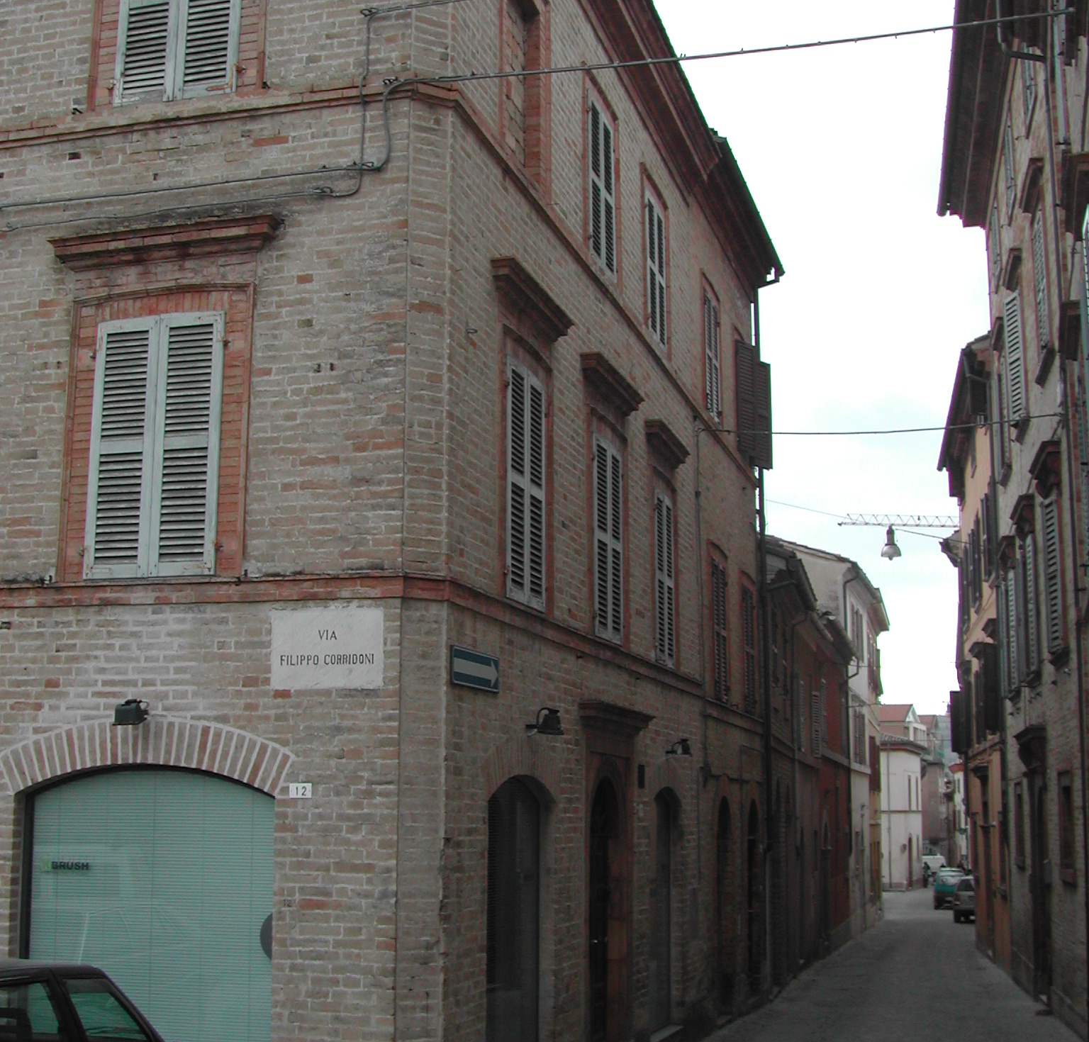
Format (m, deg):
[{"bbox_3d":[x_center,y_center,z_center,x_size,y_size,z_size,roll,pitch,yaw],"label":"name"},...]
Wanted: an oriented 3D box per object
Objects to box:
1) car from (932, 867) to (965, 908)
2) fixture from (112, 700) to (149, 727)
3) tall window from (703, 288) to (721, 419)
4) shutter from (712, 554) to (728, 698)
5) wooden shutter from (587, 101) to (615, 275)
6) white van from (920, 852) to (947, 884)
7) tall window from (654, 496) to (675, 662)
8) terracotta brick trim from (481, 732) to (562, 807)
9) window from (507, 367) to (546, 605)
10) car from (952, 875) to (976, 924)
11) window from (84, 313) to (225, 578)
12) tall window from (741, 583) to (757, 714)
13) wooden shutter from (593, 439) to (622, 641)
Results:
[{"bbox_3d":[14.941,13.481,58.643,1.530,1.480,3.550,-3,-11,16],"label":"car"},{"bbox_3d":[-2.693,1.249,10.383,0.170,0.190,0.260,-3,-11,15],"label":"fixture"},{"bbox_3d":[2.145,-2.082,20.248,0.070,1.580,1.000,-3,-11,16],"label":"tall window"},{"bbox_3d":[2.220,1.403,20.281,0.060,1.781,0.986,-3,-11,16],"label":"shutter"},{"bbox_3d":[0.526,-3.175,15.210,0.090,1.552,0.996,-3,-11,16],"label":"wooden shutter"},{"bbox_3d":[31.845,28.385,130.000,1.920,2.150,4.800,-2,-10,13],"label":"white van"},{"bbox_3d":[1.283,0.634,17.159,0.060,1.837,0.950,-3,-11,16],"label":"tall window"},{"bbox_3d":[-0.193,1.815,11.710,0.150,0.490,1.930,-3,-11,16],"label":"terracotta brick trim"},{"bbox_3d":[-0.165,-0.261,12.317,0.090,1.837,1.021,-3,-11,16],"label":"window"},{"bbox_3d":[13.721,11.914,50.516,1.580,1.420,3.750,-3,-12,15],"label":"car"},{"bbox_3d":[-2.654,-0.515,10.847,0.970,1.800,0.070,-3,-11,15],"label":"window"},{"bbox_3d":[2.898,1.832,22.601,0.090,1.781,1.038,-3,-11,16],"label":"tall window"},{"bbox_3d":[0.591,0.190,14.513,0.100,1.820,0.990,-3,-11,16],"label":"wooden shutter"}]

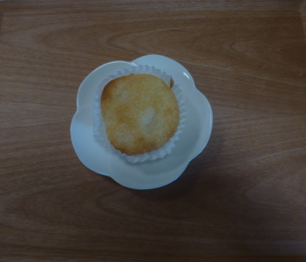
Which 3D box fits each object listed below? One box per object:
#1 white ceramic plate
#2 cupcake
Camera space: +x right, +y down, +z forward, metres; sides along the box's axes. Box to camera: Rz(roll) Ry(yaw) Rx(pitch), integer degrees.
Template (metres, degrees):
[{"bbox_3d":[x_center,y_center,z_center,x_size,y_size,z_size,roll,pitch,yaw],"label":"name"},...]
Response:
[{"bbox_3d":[-0.010,-0.010,0.233,0.128,0.027,0.130,0,73,-1],"label":"white ceramic plate"},{"bbox_3d":[-0.011,-0.013,0.222,0.079,0.039,0.084,0,73,-1],"label":"cupcake"}]

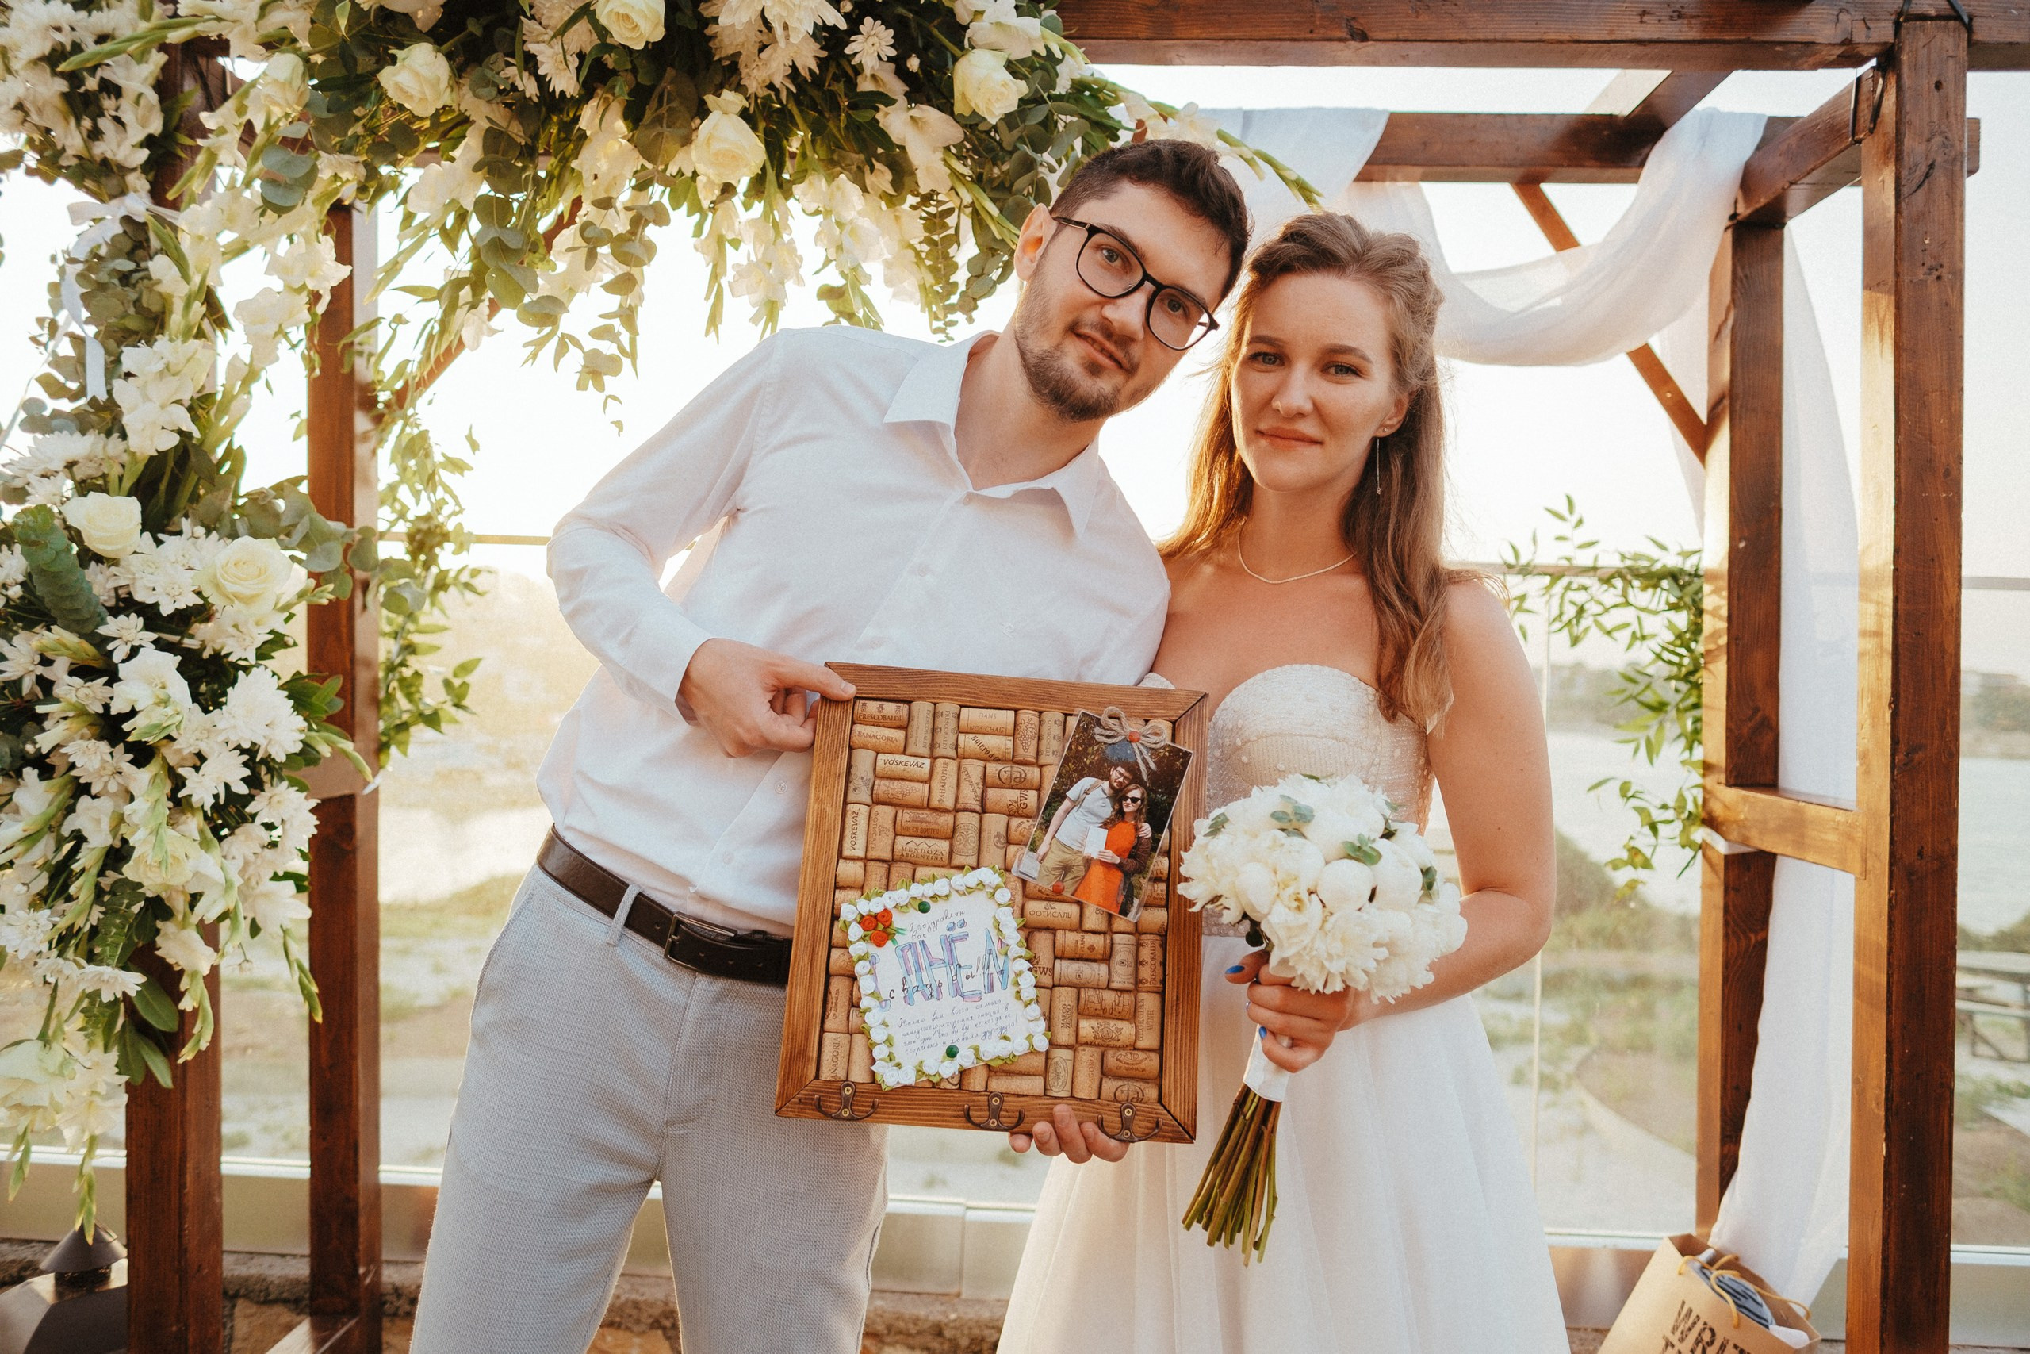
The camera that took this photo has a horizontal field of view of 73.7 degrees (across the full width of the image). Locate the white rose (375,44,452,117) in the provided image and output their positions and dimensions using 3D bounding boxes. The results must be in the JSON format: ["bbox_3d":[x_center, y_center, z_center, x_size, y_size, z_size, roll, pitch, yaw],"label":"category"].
[{"bbox_3d":[-0.673,-0.670,1.520,0.086,0.080,0.075,0,21,-3],"label":"white rose"}]

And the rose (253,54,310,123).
[{"bbox_3d":[-0.847,-0.679,1.560,0.065,0.079,0.065,0,14,-12],"label":"rose"}]

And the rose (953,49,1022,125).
[{"bbox_3d":[-0.031,-0.655,1.500,0.076,0.081,0.075,0,15,-18],"label":"rose"}]

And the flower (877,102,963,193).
[{"bbox_3d":[-0.107,-0.595,1.520,0.096,0.099,0.080,0,12,-18],"label":"flower"}]

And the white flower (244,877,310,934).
[{"bbox_3d":[-0.828,0.256,1.520,0.072,0.061,0.055,0,9,-30],"label":"white flower"}]

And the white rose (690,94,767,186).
[{"bbox_3d":[-0.310,-0.582,1.470,0.083,0.096,0.080,0,27,-7],"label":"white rose"}]

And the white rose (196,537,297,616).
[{"bbox_3d":[-0.806,-0.106,1.420,0.104,0.082,0.080,0,-9,-24],"label":"white rose"}]

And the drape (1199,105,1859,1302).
[{"bbox_3d":[0.827,0.054,2.250,1.100,1.990,0.400,0,1,5],"label":"drape"}]

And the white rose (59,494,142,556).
[{"bbox_3d":[-0.985,-0.163,1.460,0.087,0.067,0.075,0,-14,-24],"label":"white rose"}]

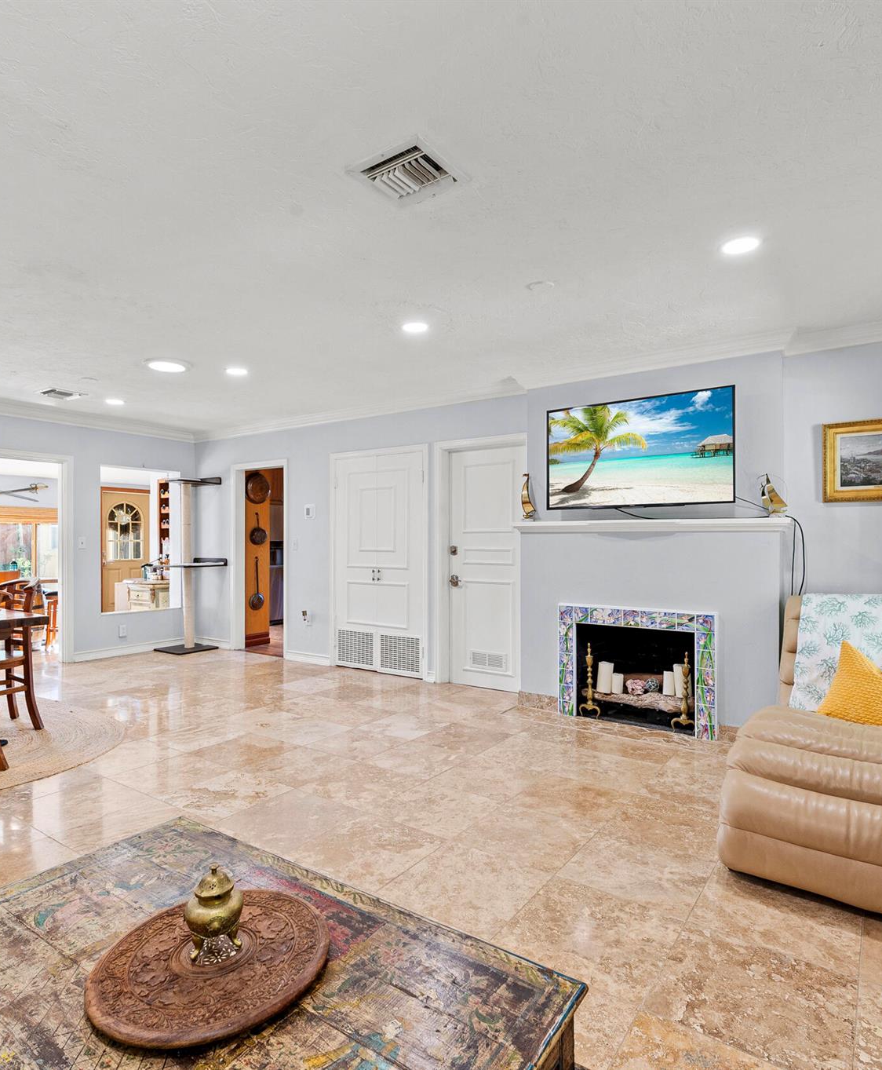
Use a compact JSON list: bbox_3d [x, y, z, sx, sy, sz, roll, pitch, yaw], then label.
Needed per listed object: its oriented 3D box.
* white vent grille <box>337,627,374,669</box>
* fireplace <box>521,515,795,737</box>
[{"bbox_3d":[-0.793,1.062,5.887,0.485,0.324,0.030,0,0,36],"label":"white vent grille"},{"bbox_3d":[1.338,0.578,4.129,1.764,1.351,0.344,0,0,36],"label":"fireplace"}]

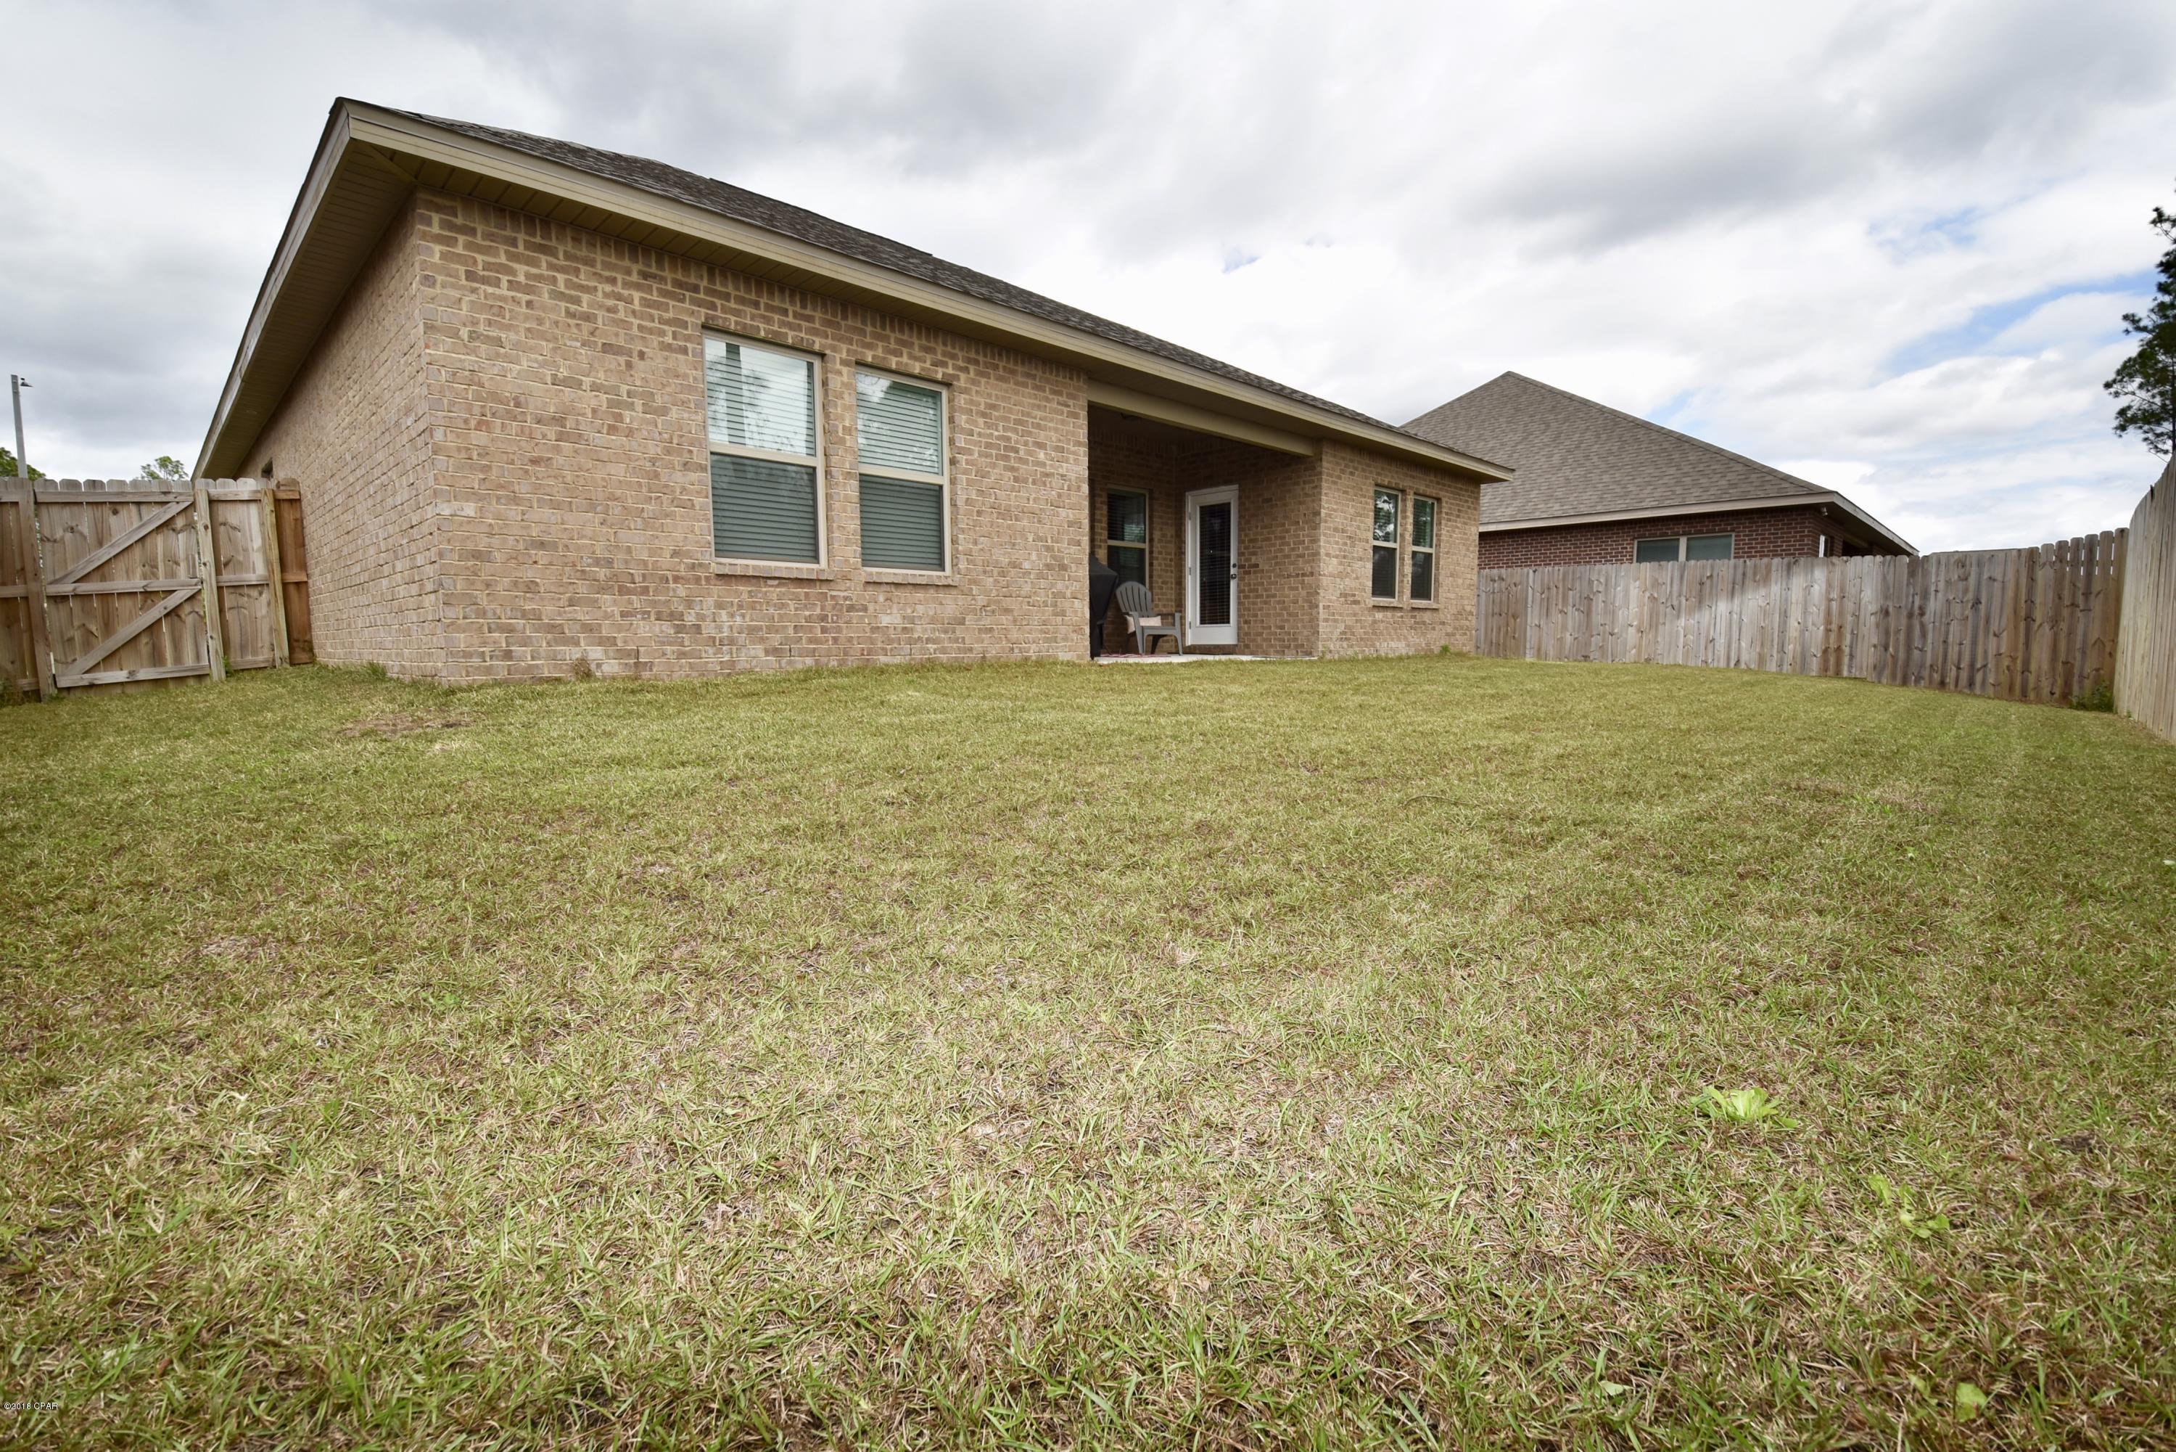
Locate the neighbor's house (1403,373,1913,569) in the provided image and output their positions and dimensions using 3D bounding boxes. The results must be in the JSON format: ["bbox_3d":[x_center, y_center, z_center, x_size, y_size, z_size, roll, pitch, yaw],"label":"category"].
[{"bbox_3d":[14.039,-6.801,29.064,17.500,8.200,17.500,-6,8,-44],"label":"neighbor's house"}]

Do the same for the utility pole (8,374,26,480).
[{"bbox_3d":[-28.994,-5.585,24.909,0.200,7.800,0.200,5,8,43],"label":"utility pole"}]

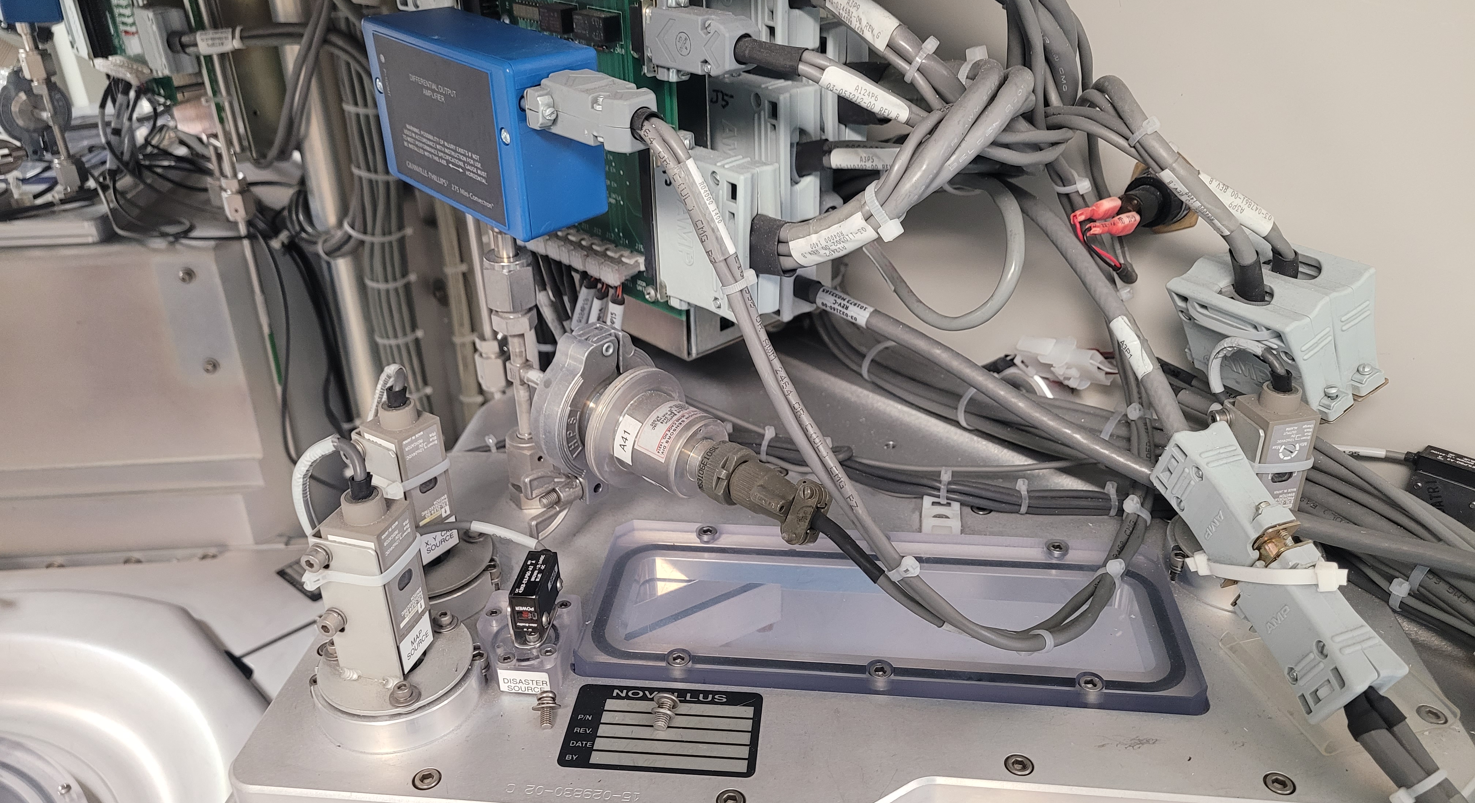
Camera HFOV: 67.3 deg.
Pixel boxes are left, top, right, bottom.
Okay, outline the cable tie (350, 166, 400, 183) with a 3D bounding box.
[{"bbox_3d":[-0.218,-0.139,0.672,0.036,0.005,0.030,-4,30,-3],"label":"cable tie"}]

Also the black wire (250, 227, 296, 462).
[{"bbox_3d":[-0.303,-0.038,0.730,0.020,0.165,0.030,2,31,5],"label":"black wire"}]

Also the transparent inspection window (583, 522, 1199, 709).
[{"bbox_3d":[0.055,0.077,0.417,0.216,0.008,0.083,2,31,5],"label":"transparent inspection window"}]

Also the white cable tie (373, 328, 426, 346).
[{"bbox_3d":[-0.217,-0.043,0.710,0.034,0.006,0.027,2,31,5],"label":"white cable tie"}]

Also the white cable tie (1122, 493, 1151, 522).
[{"bbox_3d":[0.171,0.045,0.473,0.015,0.013,0.007,16,61,20],"label":"white cable tie"}]

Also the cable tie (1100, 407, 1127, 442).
[{"bbox_3d":[0.189,0.011,0.552,0.005,0.026,0.024,26,8,39],"label":"cable tie"}]

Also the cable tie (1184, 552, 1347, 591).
[{"bbox_3d":[0.174,0.056,0.365,0.052,0.011,0.027,6,7,21],"label":"cable tie"}]

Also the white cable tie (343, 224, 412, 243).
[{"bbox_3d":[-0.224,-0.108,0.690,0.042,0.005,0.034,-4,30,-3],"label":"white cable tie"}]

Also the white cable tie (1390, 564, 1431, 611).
[{"bbox_3d":[0.250,0.069,0.412,0.008,0.017,0.014,32,9,12],"label":"white cable tie"}]

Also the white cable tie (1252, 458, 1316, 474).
[{"bbox_3d":[0.222,0.021,0.466,0.026,0.005,0.027,-10,31,-13],"label":"white cable tie"}]

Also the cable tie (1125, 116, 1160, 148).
[{"bbox_3d":[0.143,-0.095,0.390,0.005,0.014,0.010,46,23,6],"label":"cable tie"}]

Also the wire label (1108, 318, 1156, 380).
[{"bbox_3d":[0.143,-0.020,0.402,0.007,0.009,0.024,8,49,-46],"label":"wire label"}]

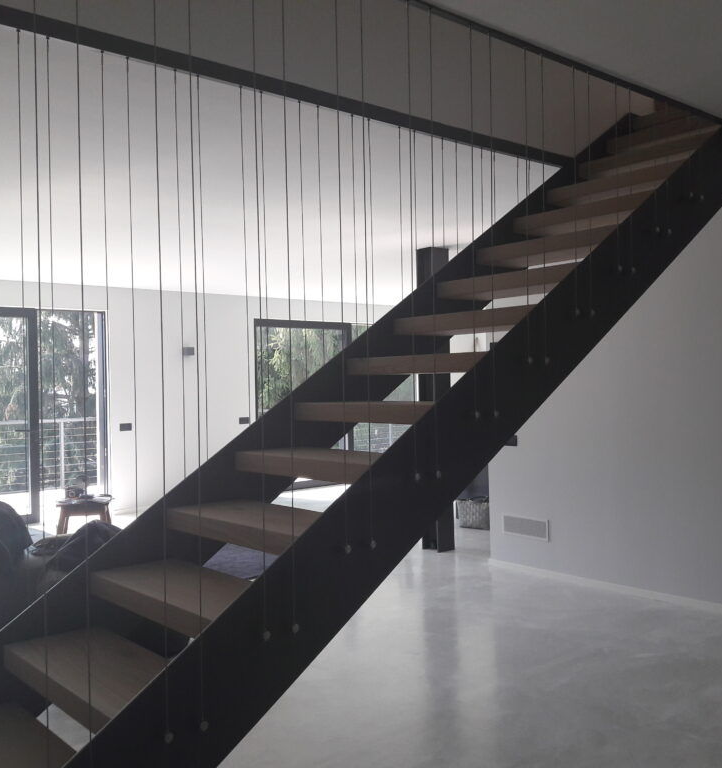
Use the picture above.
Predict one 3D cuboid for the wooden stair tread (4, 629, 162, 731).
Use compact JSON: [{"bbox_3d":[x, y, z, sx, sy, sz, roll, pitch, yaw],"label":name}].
[{"bbox_3d":[-0.701,0.827,2.319,0.300,0.069,0.845,-1,0,-41],"label":"wooden stair tread"}]

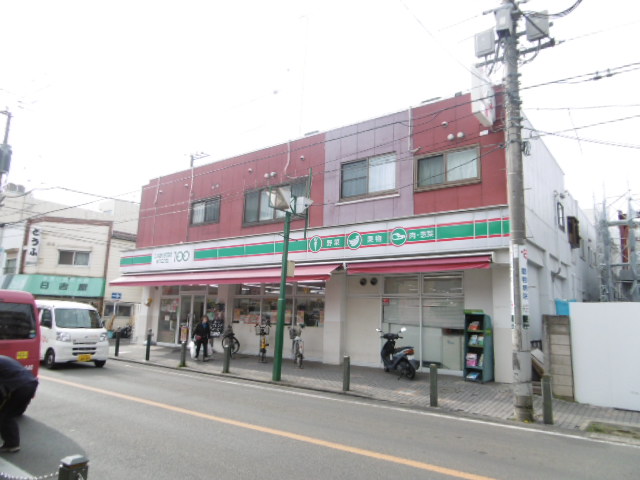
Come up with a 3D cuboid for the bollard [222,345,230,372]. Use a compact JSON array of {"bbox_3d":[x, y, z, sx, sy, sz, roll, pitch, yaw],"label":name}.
[{"bbox_3d":[-2.569,3.316,12.367,0.140,0.750,0.140,-6,-12,37],"label":"bollard"}]

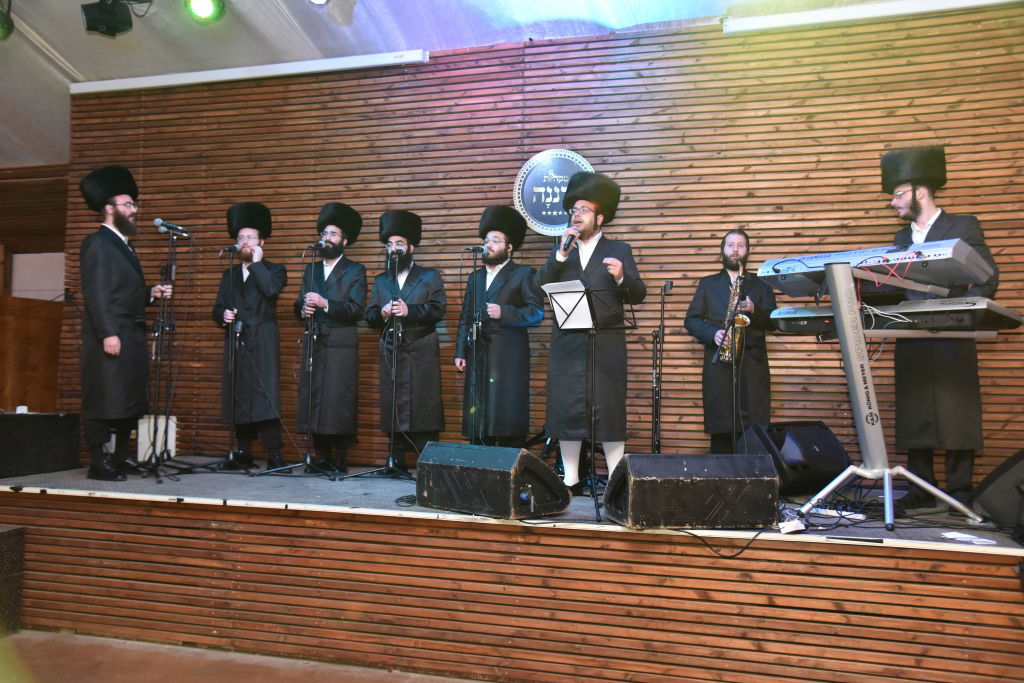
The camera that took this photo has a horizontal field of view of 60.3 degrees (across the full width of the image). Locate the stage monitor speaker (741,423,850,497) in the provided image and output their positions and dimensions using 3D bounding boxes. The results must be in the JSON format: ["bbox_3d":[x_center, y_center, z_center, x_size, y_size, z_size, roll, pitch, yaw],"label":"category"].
[{"bbox_3d":[1.692,0.694,5.300,0.560,0.420,0.400,2,-3,-30],"label":"stage monitor speaker"}]

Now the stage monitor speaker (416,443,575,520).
[{"bbox_3d":[-0.097,0.700,4.606,0.703,0.328,0.436,-2,-4,45],"label":"stage monitor speaker"}]

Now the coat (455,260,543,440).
[{"bbox_3d":[-0.095,0.129,5.924,0.560,1.370,0.380,0,-3,19],"label":"coat"}]

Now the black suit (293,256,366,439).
[{"bbox_3d":[-1.310,0.043,6.330,0.520,1.306,0.380,0,-3,13],"label":"black suit"}]

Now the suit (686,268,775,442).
[{"bbox_3d":[1.388,0.121,5.600,0.570,1.150,0.400,0,-3,12],"label":"suit"}]

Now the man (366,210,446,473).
[{"bbox_3d":[-0.721,-0.009,6.090,0.550,1.820,0.450,1,-3,3],"label":"man"}]

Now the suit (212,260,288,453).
[{"bbox_3d":[-1.898,0.109,6.400,0.540,1.394,0.400,1,-3,3],"label":"suit"}]

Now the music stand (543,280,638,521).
[{"bbox_3d":[0.404,0.281,4.492,0.480,1.170,0.480,0,-3,14],"label":"music stand"}]

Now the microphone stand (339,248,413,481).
[{"bbox_3d":[-0.724,0.145,5.722,0.580,1.480,0.520,0,-3,20],"label":"microphone stand"}]

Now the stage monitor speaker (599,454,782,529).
[{"bbox_3d":[0.832,0.682,4.126,0.680,0.310,0.380,1,-3,-9],"label":"stage monitor speaker"}]

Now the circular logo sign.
[{"bbox_3d":[0.316,-1.041,6.184,0.610,0.610,0.040,0,-3,15],"label":"circular logo sign"}]

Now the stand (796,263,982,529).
[{"bbox_3d":[1.893,0.256,4.571,0.700,1.270,0.880,3,-4,-44],"label":"stand"}]

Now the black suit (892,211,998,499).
[{"bbox_3d":[2.236,0.071,4.638,0.450,1.490,0.530,3,-3,-40],"label":"black suit"}]

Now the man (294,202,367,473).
[{"bbox_3d":[-1.300,-0.034,6.407,0.530,1.920,0.430,0,-3,13],"label":"man"}]

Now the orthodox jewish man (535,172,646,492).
[{"bbox_3d":[0.478,-0.064,5.479,0.660,1.950,0.500,0,-3,18],"label":"orthodox jewish man"}]

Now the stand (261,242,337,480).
[{"bbox_3d":[-1.302,0.116,5.937,0.580,1.540,0.520,0,-3,20],"label":"stand"}]

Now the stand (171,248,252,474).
[{"bbox_3d":[-2.042,0.127,6.149,0.500,1.555,0.530,0,-3,16],"label":"stand"}]

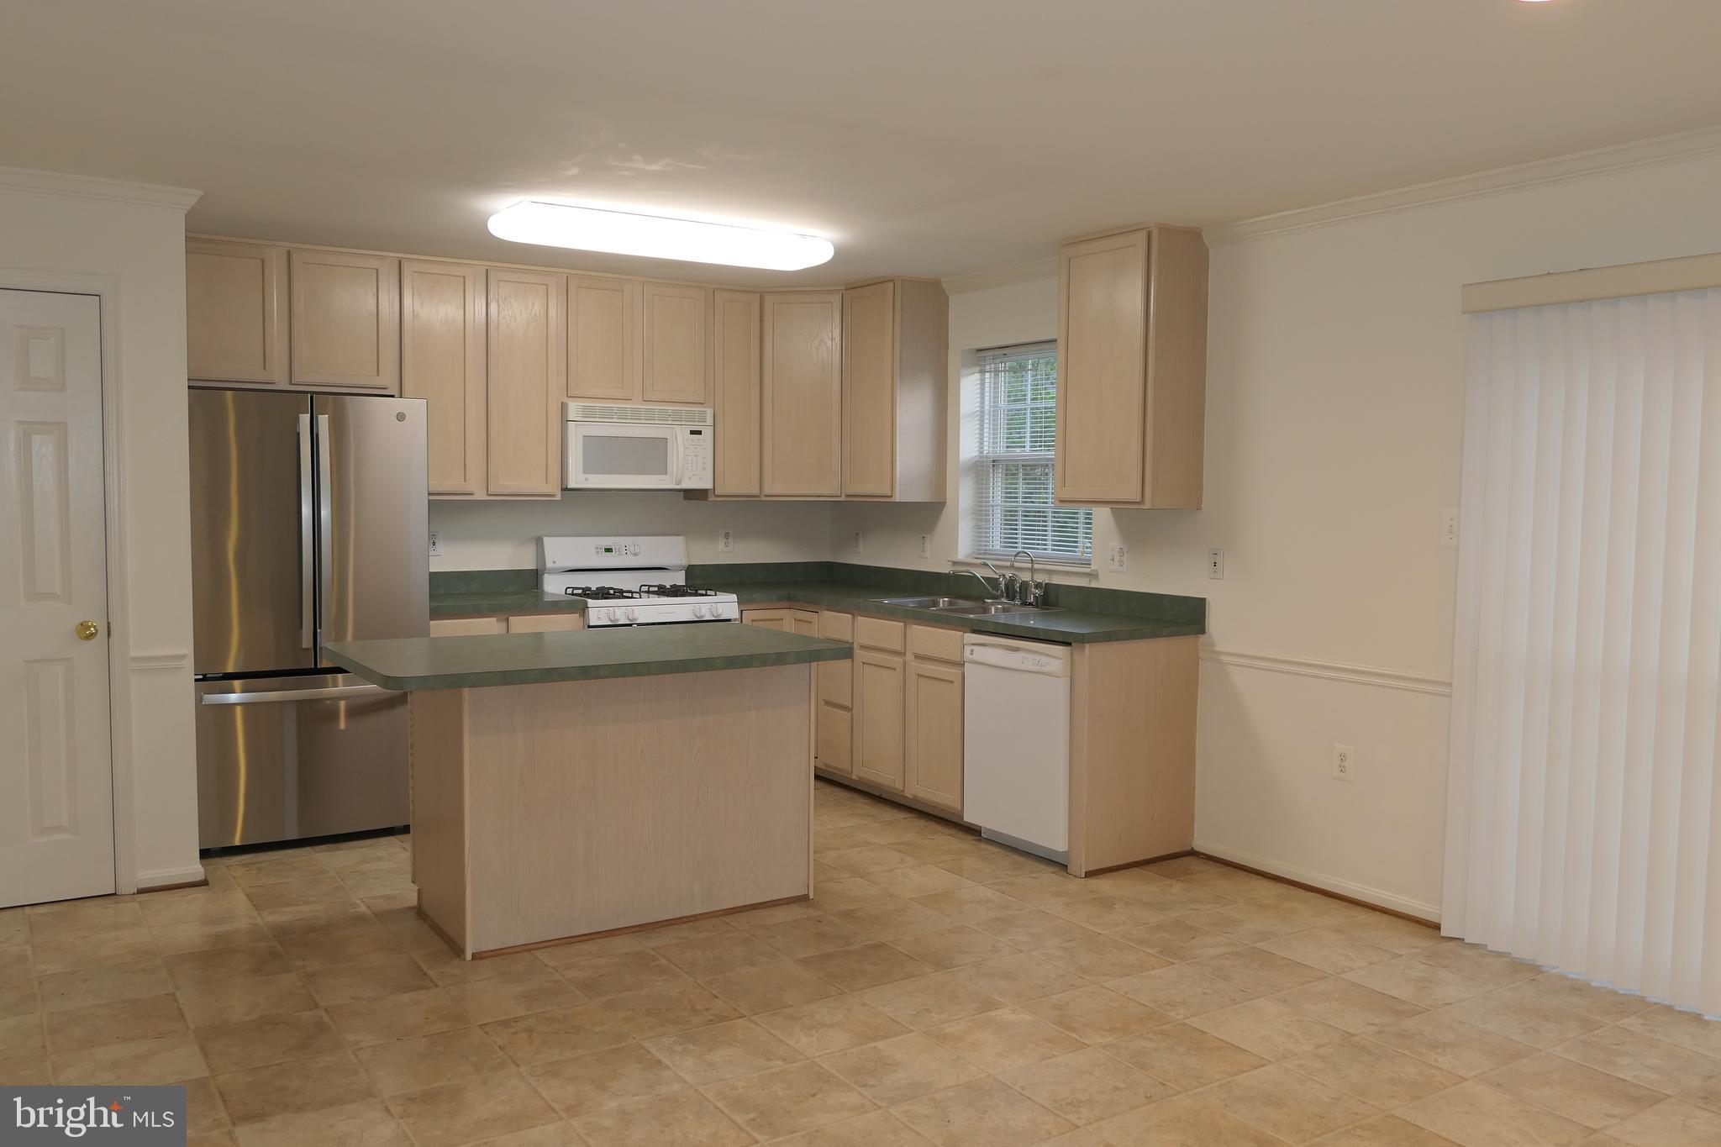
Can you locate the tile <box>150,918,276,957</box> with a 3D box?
[{"bbox_3d":[-2.048,1.153,4.231,0.310,0.012,0.310,-2,4,-34],"label":"tile"}]

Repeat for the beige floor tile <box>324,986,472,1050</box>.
[{"bbox_3d":[-1.224,1.176,3.535,0.305,0.010,0.305,-1,4,-33],"label":"beige floor tile"}]

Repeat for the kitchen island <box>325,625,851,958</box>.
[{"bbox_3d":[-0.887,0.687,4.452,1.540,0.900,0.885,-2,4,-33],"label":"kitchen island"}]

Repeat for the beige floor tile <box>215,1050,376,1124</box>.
[{"bbox_3d":[-1.307,1.199,3.095,0.308,0.010,0.308,-2,4,-33],"label":"beige floor tile"}]

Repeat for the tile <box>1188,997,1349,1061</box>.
[{"bbox_3d":[1.084,1.218,3.567,0.317,0.010,0.314,-2,4,-33],"label":"tile"}]

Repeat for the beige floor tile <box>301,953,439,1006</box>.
[{"bbox_3d":[-1.417,1.173,3.858,0.320,0.010,0.320,-2,4,-33],"label":"beige floor tile"}]

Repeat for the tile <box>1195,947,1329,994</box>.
[{"bbox_3d":[1.188,1.193,4.012,0.320,0.010,0.320,-2,4,-33],"label":"tile"}]

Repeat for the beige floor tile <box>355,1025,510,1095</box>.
[{"bbox_3d":[-1.042,1.191,3.267,0.308,0.010,0.308,-2,4,-33],"label":"beige floor tile"}]

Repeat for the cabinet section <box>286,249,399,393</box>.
[{"bbox_3d":[-2.280,-1.076,5.825,0.460,0.595,0.322,-2,4,-33],"label":"cabinet section"}]

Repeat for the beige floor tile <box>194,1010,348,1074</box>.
[{"bbox_3d":[-1.510,1.199,3.426,0.320,0.010,0.320,-2,4,-33],"label":"beige floor tile"}]

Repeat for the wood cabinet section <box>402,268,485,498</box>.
[{"bbox_3d":[-1.932,-0.864,6.068,0.365,1.042,0.322,-2,4,-33],"label":"wood cabinet section"}]

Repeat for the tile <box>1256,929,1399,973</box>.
[{"bbox_3d":[1.470,1.188,4.218,0.310,0.012,0.310,-2,4,-34],"label":"tile"}]

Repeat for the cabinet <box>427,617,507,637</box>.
[{"bbox_3d":[-1.841,0.549,5.897,0.378,0.747,0.590,-2,4,-33],"label":"cabinet"}]

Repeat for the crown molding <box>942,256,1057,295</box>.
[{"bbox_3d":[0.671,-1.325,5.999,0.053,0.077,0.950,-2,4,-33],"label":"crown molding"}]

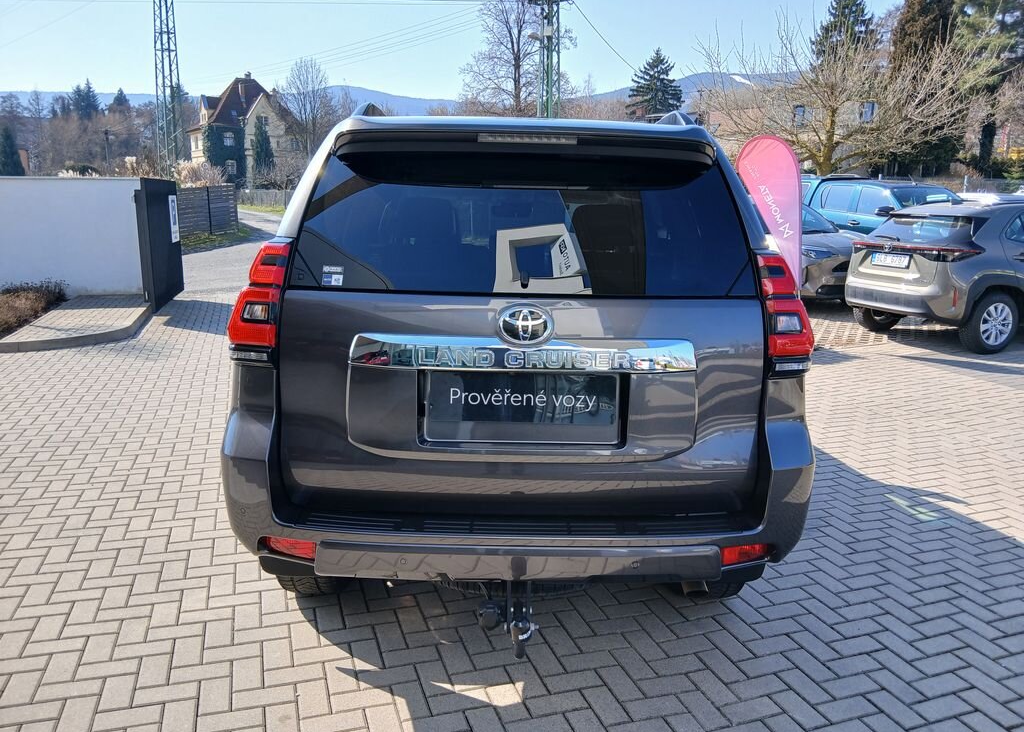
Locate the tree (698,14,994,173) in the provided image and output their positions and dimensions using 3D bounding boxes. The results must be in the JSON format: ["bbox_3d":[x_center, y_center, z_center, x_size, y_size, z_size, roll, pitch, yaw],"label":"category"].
[{"bbox_3d":[7.998,-5.512,18.500,6.700,5.800,6.600,1,11,0],"label":"tree"}]

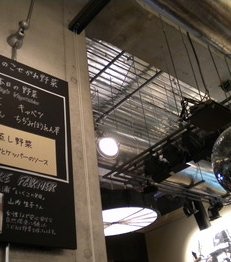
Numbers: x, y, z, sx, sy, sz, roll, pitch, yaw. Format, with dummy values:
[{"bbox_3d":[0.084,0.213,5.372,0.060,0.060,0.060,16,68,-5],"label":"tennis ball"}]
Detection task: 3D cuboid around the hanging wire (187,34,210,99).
[{"bbox_3d":[0.990,-0.818,4.259,0.025,1.039,0.025,16,-38,-34],"label":"hanging wire"}]

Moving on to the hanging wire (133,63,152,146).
[{"bbox_3d":[0.370,-0.405,4.829,0.012,1.407,0.012,16,-38,-34],"label":"hanging wire"}]

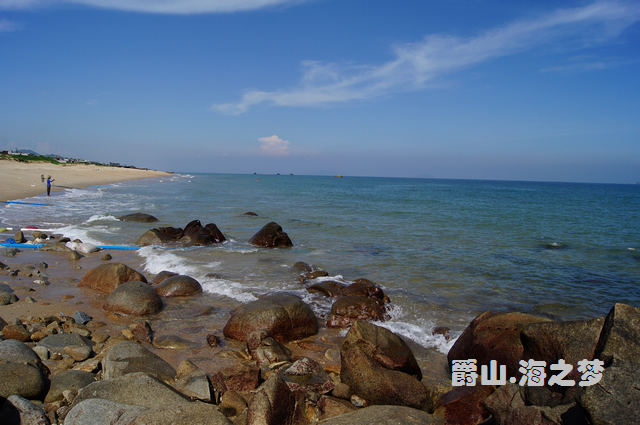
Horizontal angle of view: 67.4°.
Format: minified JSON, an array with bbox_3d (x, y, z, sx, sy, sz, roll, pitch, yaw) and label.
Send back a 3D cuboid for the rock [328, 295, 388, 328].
[{"bbox_3d":[0.538,1.435,6.900,0.830,0.400,0.650,2,4,5],"label":"rock"}]

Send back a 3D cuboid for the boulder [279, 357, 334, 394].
[{"bbox_3d":[-0.107,1.557,4.656,0.506,0.275,0.405,1,4,-1],"label":"boulder"}]

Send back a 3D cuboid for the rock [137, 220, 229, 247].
[{"bbox_3d":[-4.292,0.648,14.860,2.790,0.773,1.300,0,5,-16],"label":"rock"}]

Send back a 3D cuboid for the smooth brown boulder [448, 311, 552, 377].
[{"bbox_3d":[1.984,1.478,5.300,1.050,0.660,0.900,3,5,21],"label":"smooth brown boulder"}]

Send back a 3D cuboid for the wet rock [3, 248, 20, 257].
[{"bbox_3d":[-7.428,0.957,11.524,0.344,0.176,0.275,-1,5,-33],"label":"wet rock"}]

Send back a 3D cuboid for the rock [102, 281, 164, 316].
[{"bbox_3d":[-2.946,1.324,7.550,0.931,0.448,0.792,0,5,-21],"label":"rock"}]

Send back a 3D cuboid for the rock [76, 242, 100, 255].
[{"bbox_3d":[-5.928,0.906,12.271,0.614,0.252,0.450,-1,5,-26],"label":"rock"}]

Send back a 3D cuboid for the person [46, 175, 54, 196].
[{"bbox_3d":[-21.229,-2.085,37.807,0.600,1.679,0.500,-2,6,-41],"label":"person"}]

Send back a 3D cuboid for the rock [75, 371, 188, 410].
[{"bbox_3d":[-1.688,1.578,4.268,1.051,0.315,0.650,0,5,-22],"label":"rock"}]

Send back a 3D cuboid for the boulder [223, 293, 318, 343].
[{"bbox_3d":[-0.680,1.396,6.728,1.327,0.509,0.995,1,4,-6],"label":"boulder"}]

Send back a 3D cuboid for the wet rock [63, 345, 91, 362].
[{"bbox_3d":[-2.566,1.485,5.091,0.297,0.148,0.250,-1,5,-27],"label":"wet rock"}]

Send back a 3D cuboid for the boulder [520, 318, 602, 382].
[{"bbox_3d":[2.351,1.355,4.700,0.740,0.580,0.620,4,5,28],"label":"boulder"}]

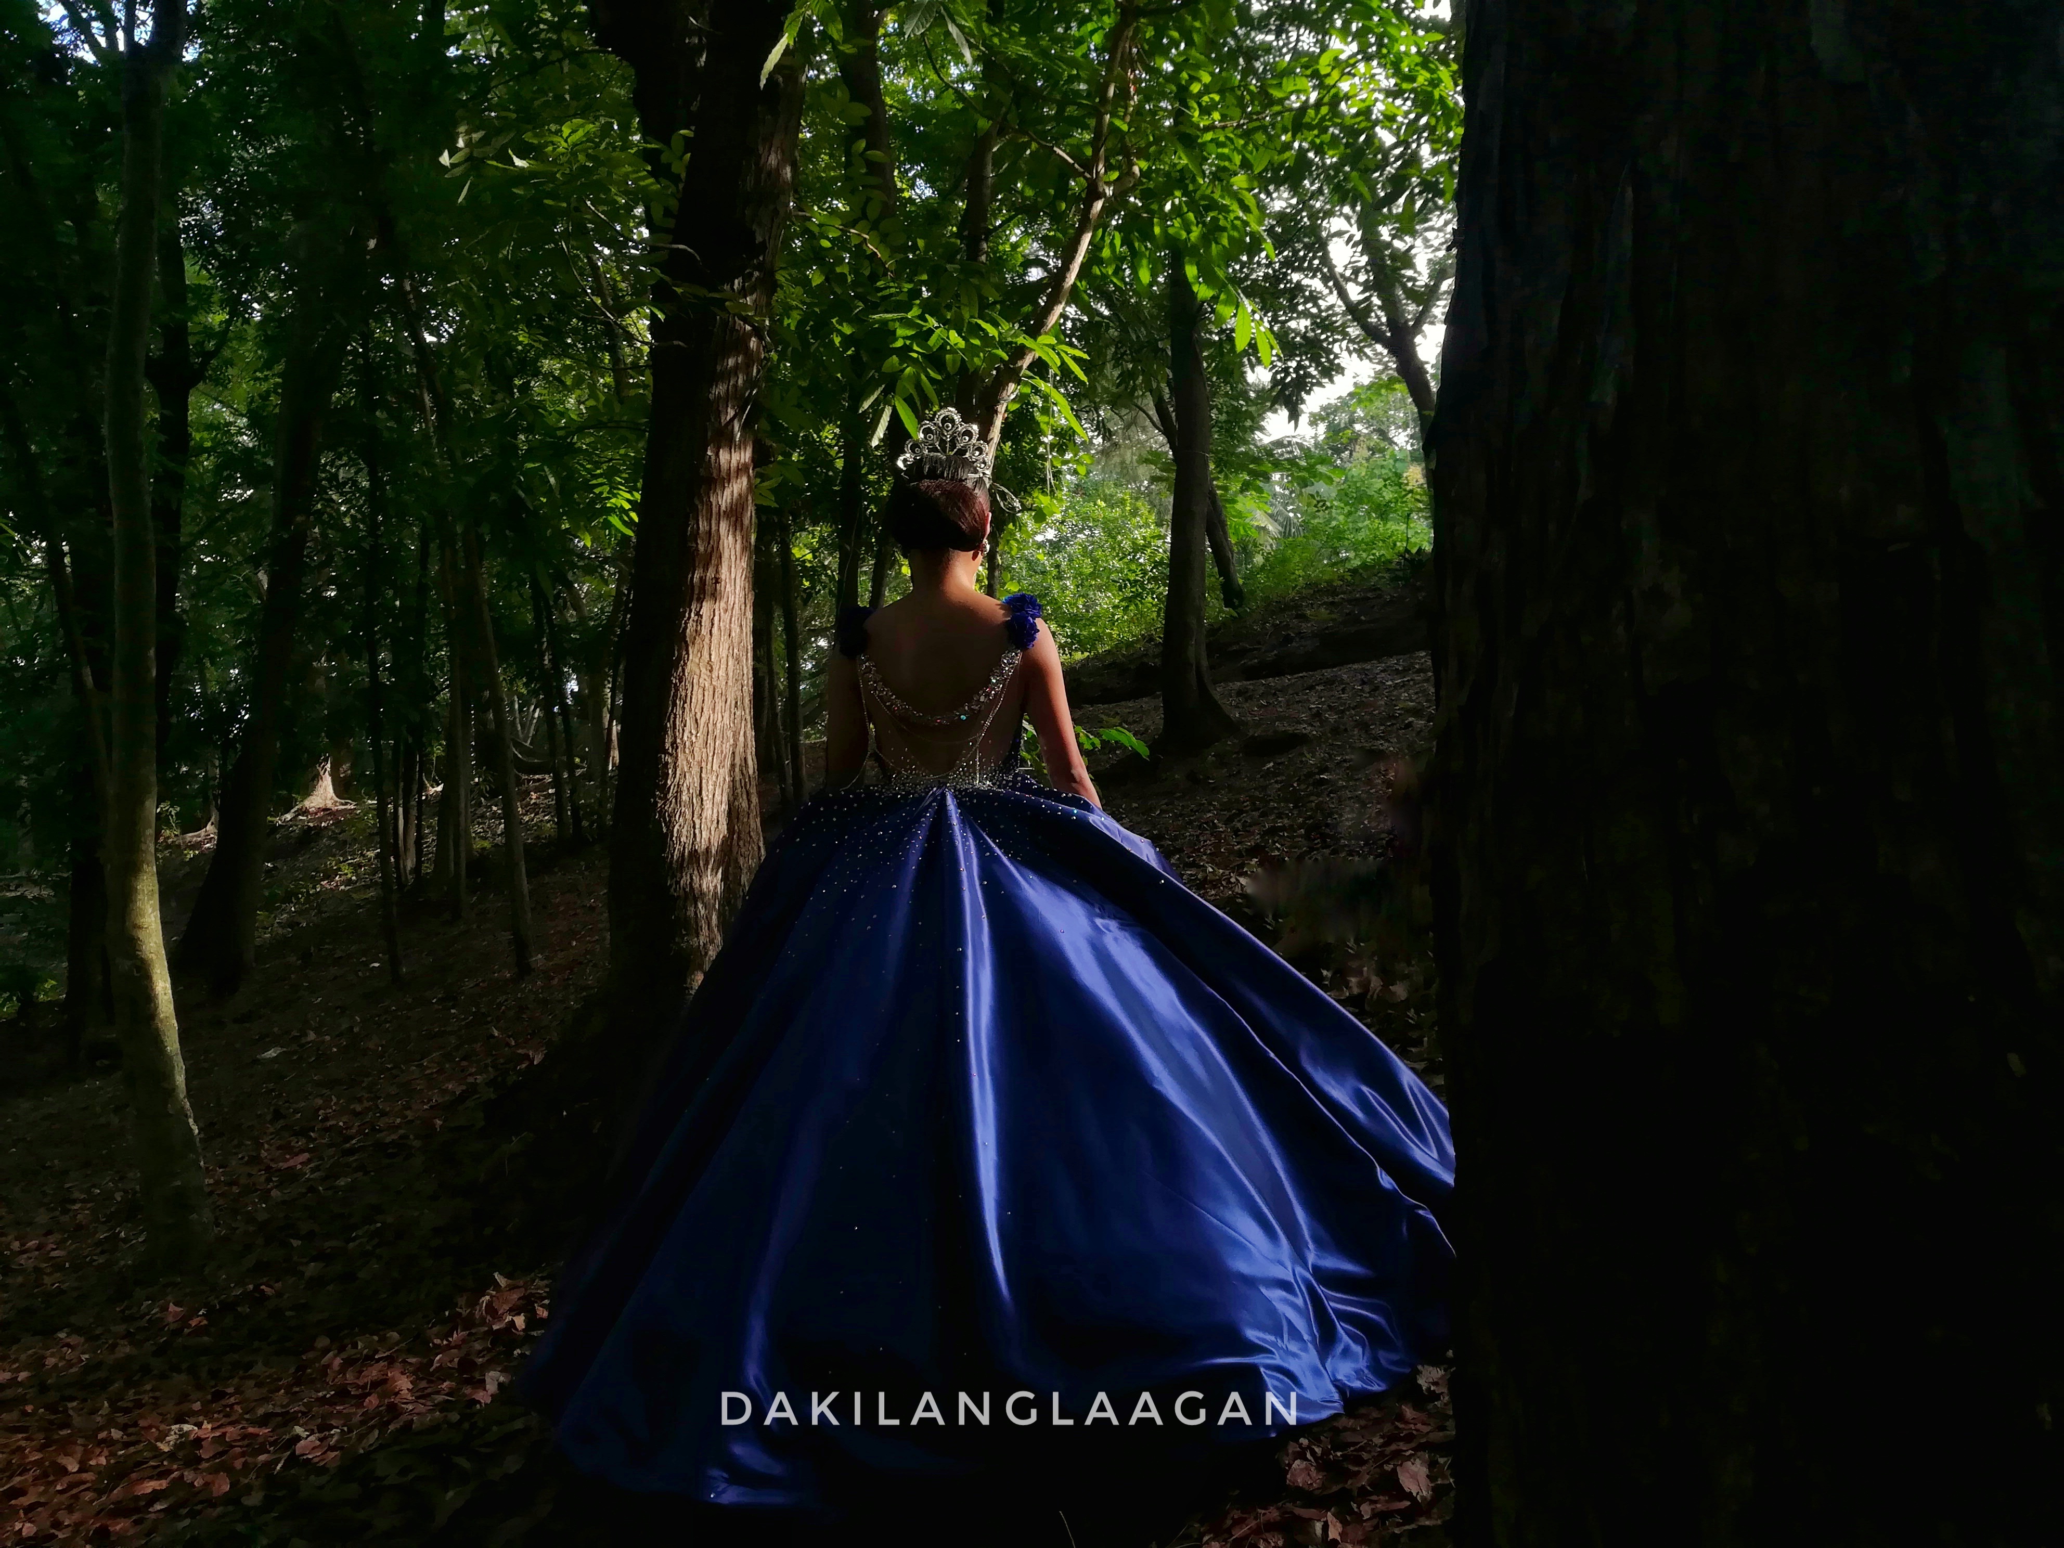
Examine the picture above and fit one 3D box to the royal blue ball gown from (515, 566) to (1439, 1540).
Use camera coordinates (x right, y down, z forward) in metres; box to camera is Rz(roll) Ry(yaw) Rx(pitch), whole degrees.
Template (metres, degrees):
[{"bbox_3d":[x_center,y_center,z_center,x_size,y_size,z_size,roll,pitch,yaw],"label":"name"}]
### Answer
[{"bbox_3d":[-0.030,0.350,2.740,1.600,1.360,1.250,0,3,0],"label":"royal blue ball gown"}]

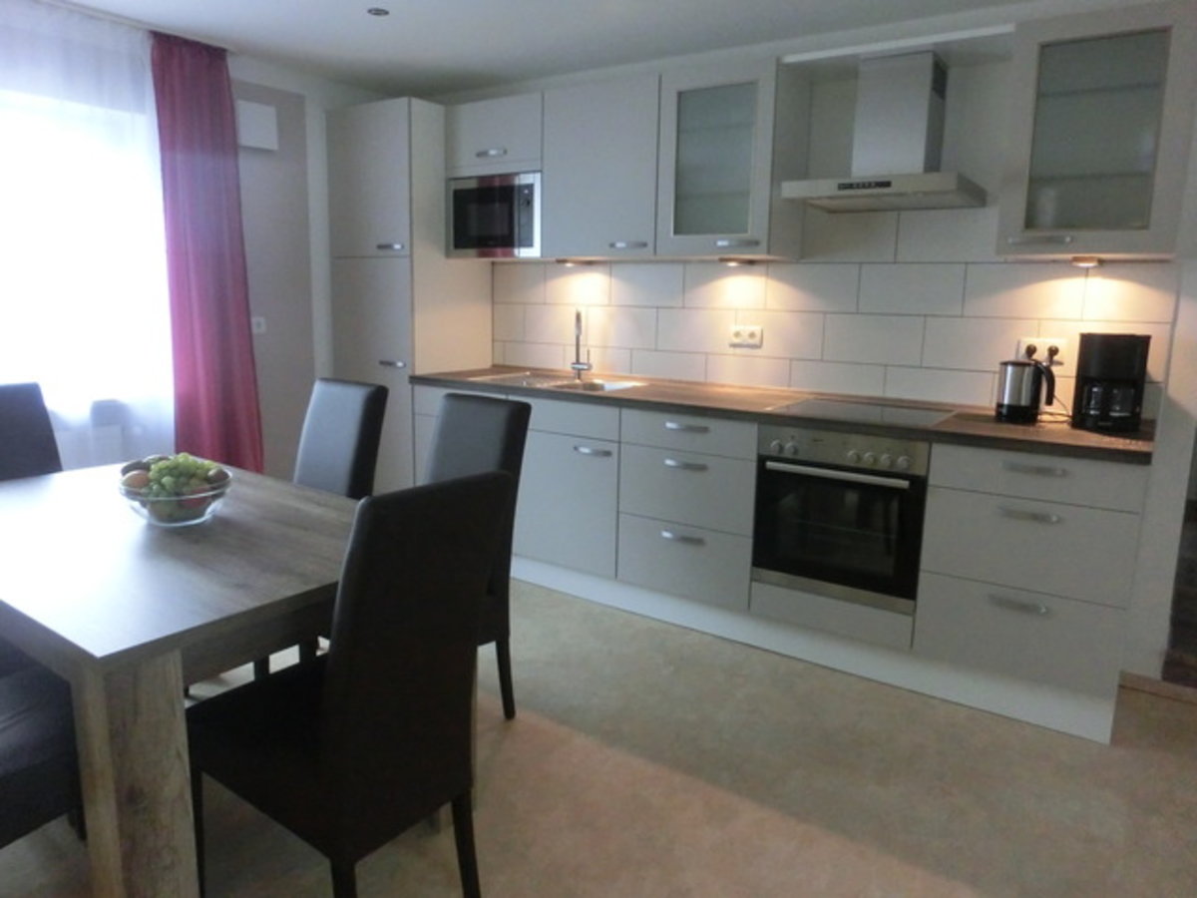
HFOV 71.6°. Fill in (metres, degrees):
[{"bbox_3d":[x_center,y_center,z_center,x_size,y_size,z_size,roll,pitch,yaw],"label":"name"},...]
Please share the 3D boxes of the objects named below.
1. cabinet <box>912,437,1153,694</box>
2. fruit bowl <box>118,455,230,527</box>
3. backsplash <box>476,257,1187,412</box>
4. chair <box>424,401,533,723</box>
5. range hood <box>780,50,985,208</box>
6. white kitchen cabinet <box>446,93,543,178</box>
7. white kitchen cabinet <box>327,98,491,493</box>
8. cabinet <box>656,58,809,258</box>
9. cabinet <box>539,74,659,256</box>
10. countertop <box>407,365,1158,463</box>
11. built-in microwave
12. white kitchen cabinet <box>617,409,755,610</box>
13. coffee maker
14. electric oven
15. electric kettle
[{"bbox_3d":[1.480,0.326,2.835,0.597,0.730,0.551,8,14,33],"label":"cabinet"},{"bbox_3d":[-1.124,0.115,2.218,0.270,0.138,0.270,1,11,0],"label":"fruit bowl"},{"bbox_3d":[0.686,-0.544,3.629,3.020,0.572,0.020,8,12,33],"label":"backsplash"},{"bbox_3d":[-0.547,0.370,2.536,0.410,1.000,0.560,9,13,36],"label":"chair"},{"bbox_3d":[1.050,-1.143,2.971,0.600,0.510,0.505,8,12,33],"label":"range hood"},{"bbox_3d":[-0.397,-1.468,4.000,0.600,0.331,0.351,8,12,33],"label":"white kitchen cabinet"},{"bbox_3d":[-0.973,-0.597,4.396,0.580,2.210,0.587,8,12,33],"label":"white kitchen cabinet"},{"bbox_3d":[0.537,-1.134,3.356,0.492,0.704,0.330,8,14,33],"label":"cabinet"},{"bbox_3d":[0.089,-1.200,3.653,0.590,0.704,0.330,8,14,33],"label":"cabinet"},{"bbox_3d":[0.504,-0.195,3.442,3.007,0.044,0.605,8,12,33],"label":"countertop"},{"bbox_3d":[-0.403,-1.107,3.999,0.576,0.375,0.328,8,14,33],"label":"built-in microwave"},{"bbox_3d":[0.485,0.182,3.494,0.600,0.730,0.551,8,14,33],"label":"white kitchen cabinet"},{"bbox_3d":[1.646,-0.219,2.669,0.186,0.296,0.235,8,14,33],"label":"coffee maker"},{"bbox_3d":[0.978,0.195,3.143,0.597,0.605,0.570,8,14,33],"label":"electric oven"},{"bbox_3d":[1.500,-0.195,2.919,0.175,0.205,0.135,11,14,41],"label":"electric kettle"}]

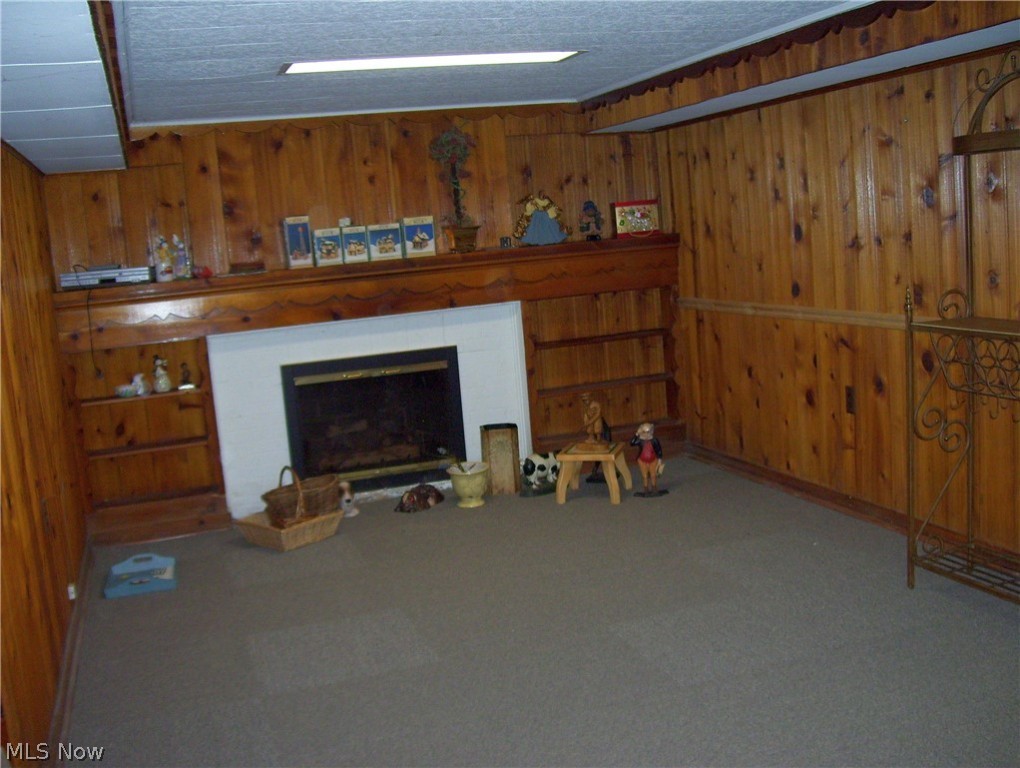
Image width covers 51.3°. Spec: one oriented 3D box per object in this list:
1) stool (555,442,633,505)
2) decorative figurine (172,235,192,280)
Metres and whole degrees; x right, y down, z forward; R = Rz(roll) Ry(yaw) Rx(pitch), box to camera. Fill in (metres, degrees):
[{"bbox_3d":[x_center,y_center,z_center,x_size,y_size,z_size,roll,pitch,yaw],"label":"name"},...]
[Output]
[{"bbox_3d":[0.431,0.459,5.479,0.325,0.250,0.280,-2,9,20],"label":"stool"},{"bbox_3d":[-1.679,-0.644,5.407,0.090,0.225,0.080,-7,9,-15],"label":"decorative figurine"}]

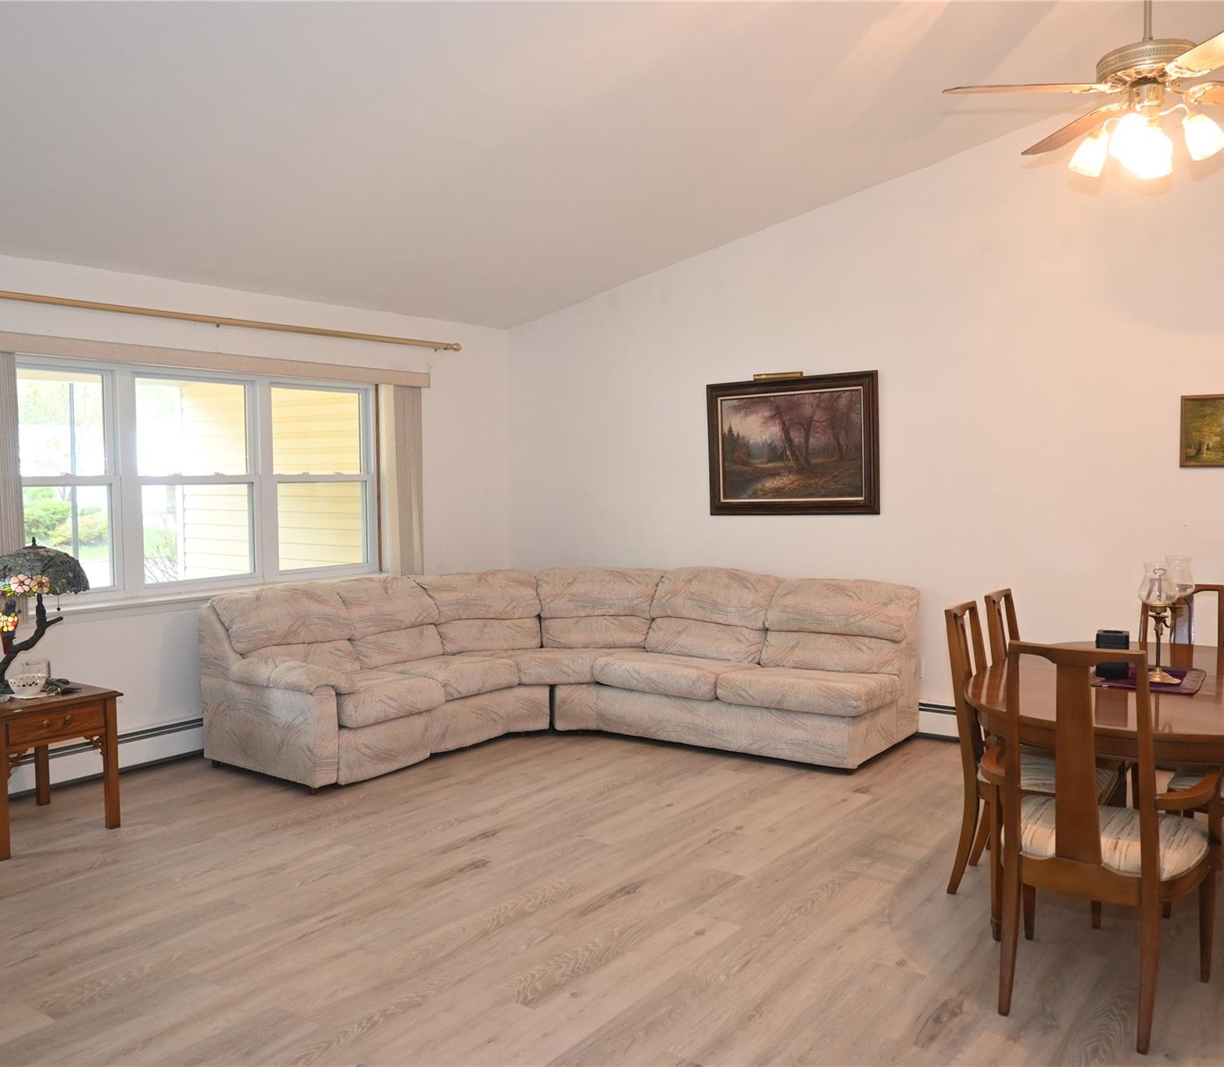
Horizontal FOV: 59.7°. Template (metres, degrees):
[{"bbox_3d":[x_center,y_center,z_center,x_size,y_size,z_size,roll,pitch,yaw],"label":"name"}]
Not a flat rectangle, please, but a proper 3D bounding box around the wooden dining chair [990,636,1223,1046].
[{"bbox_3d":[1.316,0.764,2.894,0.563,0.990,0.573,1,4,37],"label":"wooden dining chair"}]

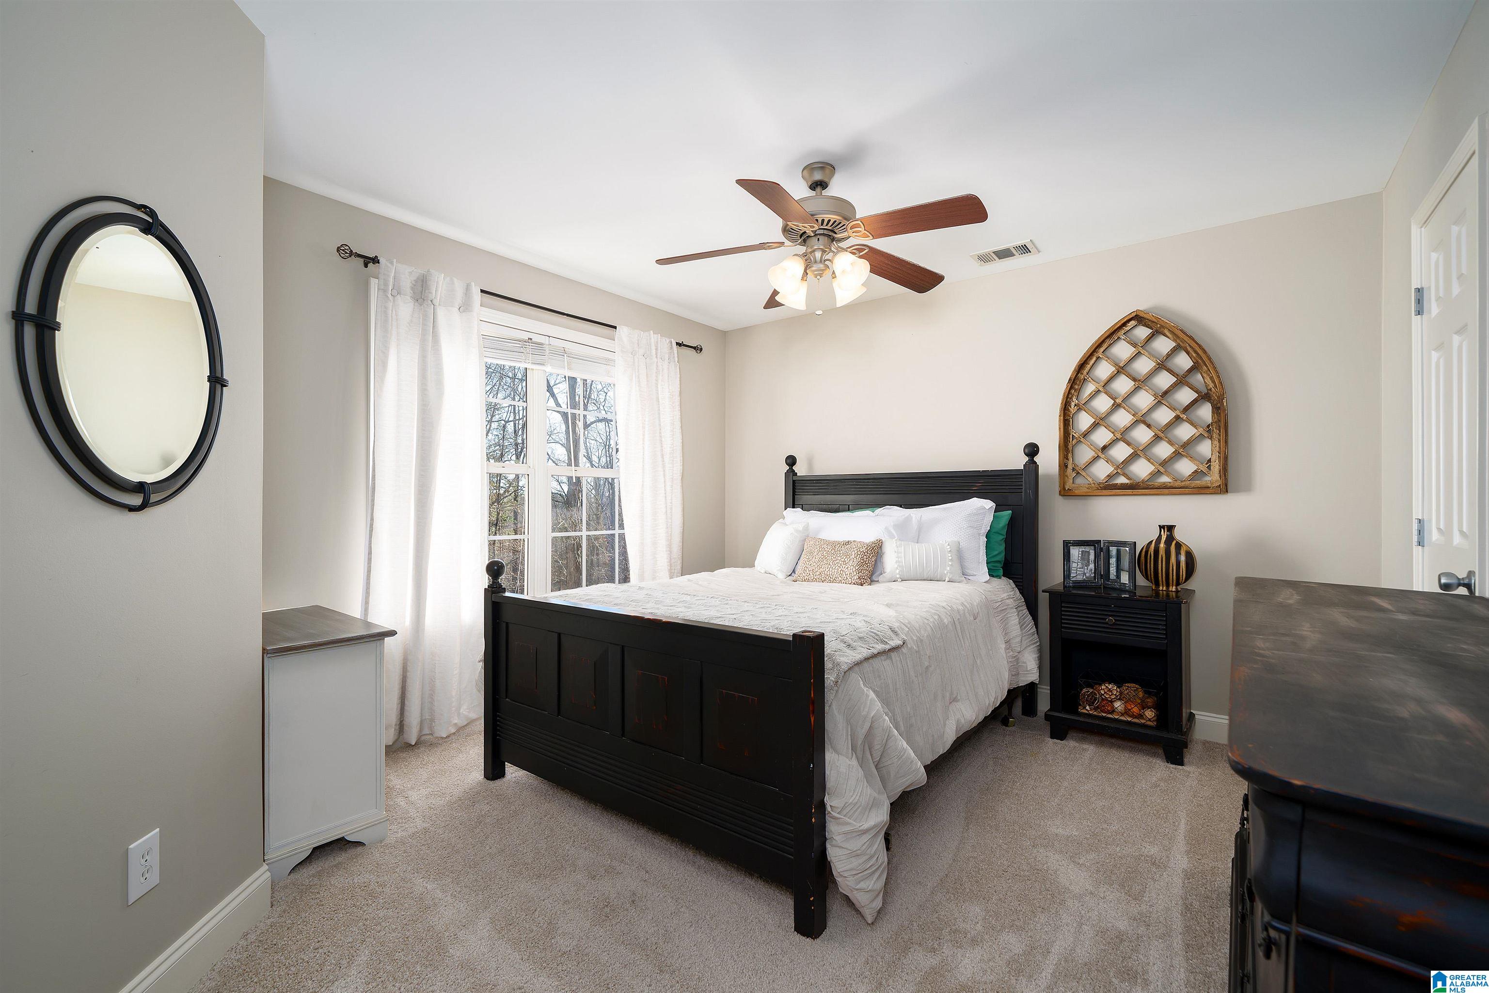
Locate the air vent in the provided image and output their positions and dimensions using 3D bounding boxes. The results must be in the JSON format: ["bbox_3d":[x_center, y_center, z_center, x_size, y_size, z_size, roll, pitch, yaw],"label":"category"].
[{"bbox_3d":[1.367,-1.264,3.252,0.297,0.012,0.197,0,0,37],"label":"air vent"}]

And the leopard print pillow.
[{"bbox_3d":[0.468,0.320,3.127,0.420,0.270,0.130,0,-32,32],"label":"leopard print pillow"}]

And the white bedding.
[{"bbox_3d":[0.215,0.752,2.949,1.820,0.700,2.020,0,0,39],"label":"white bedding"}]

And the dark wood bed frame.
[{"bbox_3d":[0.242,0.444,2.953,1.600,1.450,2.180,0,0,39],"label":"dark wood bed frame"}]

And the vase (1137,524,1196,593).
[{"bbox_3d":[1.985,0.293,2.913,0.225,0.310,0.225,0,0,37],"label":"vase"}]

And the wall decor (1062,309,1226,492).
[{"bbox_3d":[1.966,-0.466,3.099,0.700,0.920,0.065,0,0,37],"label":"wall decor"}]

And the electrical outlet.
[{"bbox_3d":[-1.302,0.805,1.351,0.008,0.123,0.080,0,0,-8],"label":"electrical outlet"}]

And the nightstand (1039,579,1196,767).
[{"bbox_3d":[1.780,0.811,2.965,0.575,0.718,0.385,0,0,37],"label":"nightstand"}]

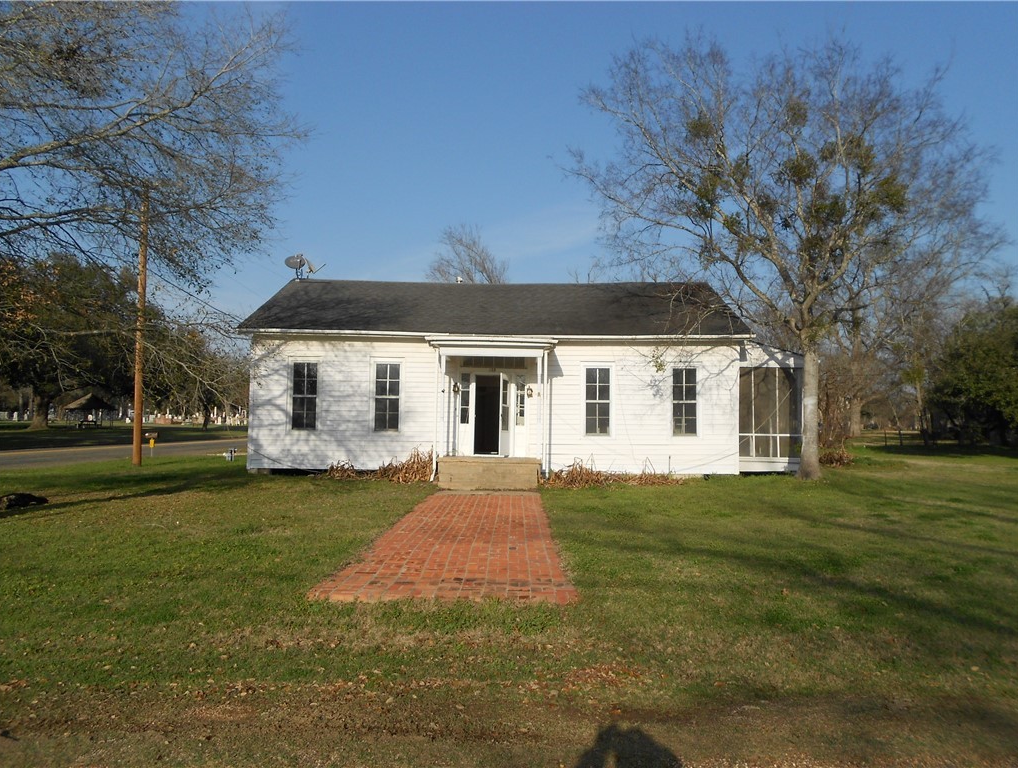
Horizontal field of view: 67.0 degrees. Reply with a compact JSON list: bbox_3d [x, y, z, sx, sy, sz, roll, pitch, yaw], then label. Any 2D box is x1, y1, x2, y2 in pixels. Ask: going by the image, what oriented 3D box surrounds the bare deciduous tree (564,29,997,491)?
[{"bbox_3d":[6.760,-3.131,18.807,10.200,10.800,9.600,1,-3,1],"label":"bare deciduous tree"}]

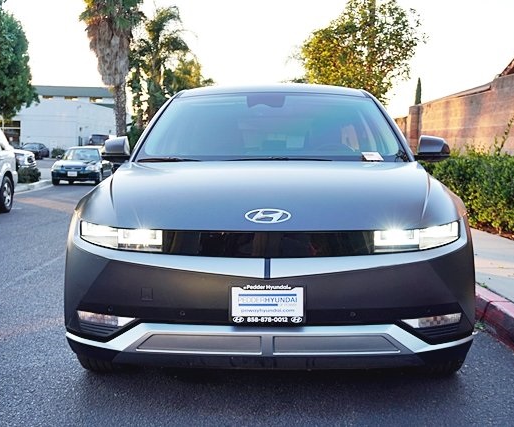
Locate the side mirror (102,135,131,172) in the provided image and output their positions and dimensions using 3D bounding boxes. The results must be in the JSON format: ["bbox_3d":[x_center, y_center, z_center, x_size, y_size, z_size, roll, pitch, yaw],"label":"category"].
[{"bbox_3d":[-0.868,-0.390,4.610,0.220,0.165,0.180,0,5,2],"label":"side mirror"}]

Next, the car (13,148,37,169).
[{"bbox_3d":[-13.000,-2.950,37.800,4.600,1.550,1.820,5,7,42],"label":"car"}]

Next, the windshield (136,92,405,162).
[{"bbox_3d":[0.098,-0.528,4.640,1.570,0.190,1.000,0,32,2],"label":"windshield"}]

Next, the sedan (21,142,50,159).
[{"bbox_3d":[-19.750,-5.560,67.000,1.850,1.450,4.750,0,5,-2],"label":"sedan"}]

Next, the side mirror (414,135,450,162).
[{"bbox_3d":[1.064,-0.392,4.540,0.225,0.165,0.180,0,5,2],"label":"side mirror"}]

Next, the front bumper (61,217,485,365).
[{"bbox_3d":[0.056,0.323,3.290,1.870,0.600,0.500,0,5,2],"label":"front bumper"}]

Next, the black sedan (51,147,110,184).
[{"bbox_3d":[-6.290,-1.780,27.600,1.705,1.385,4.440,0,5,-4],"label":"black sedan"}]

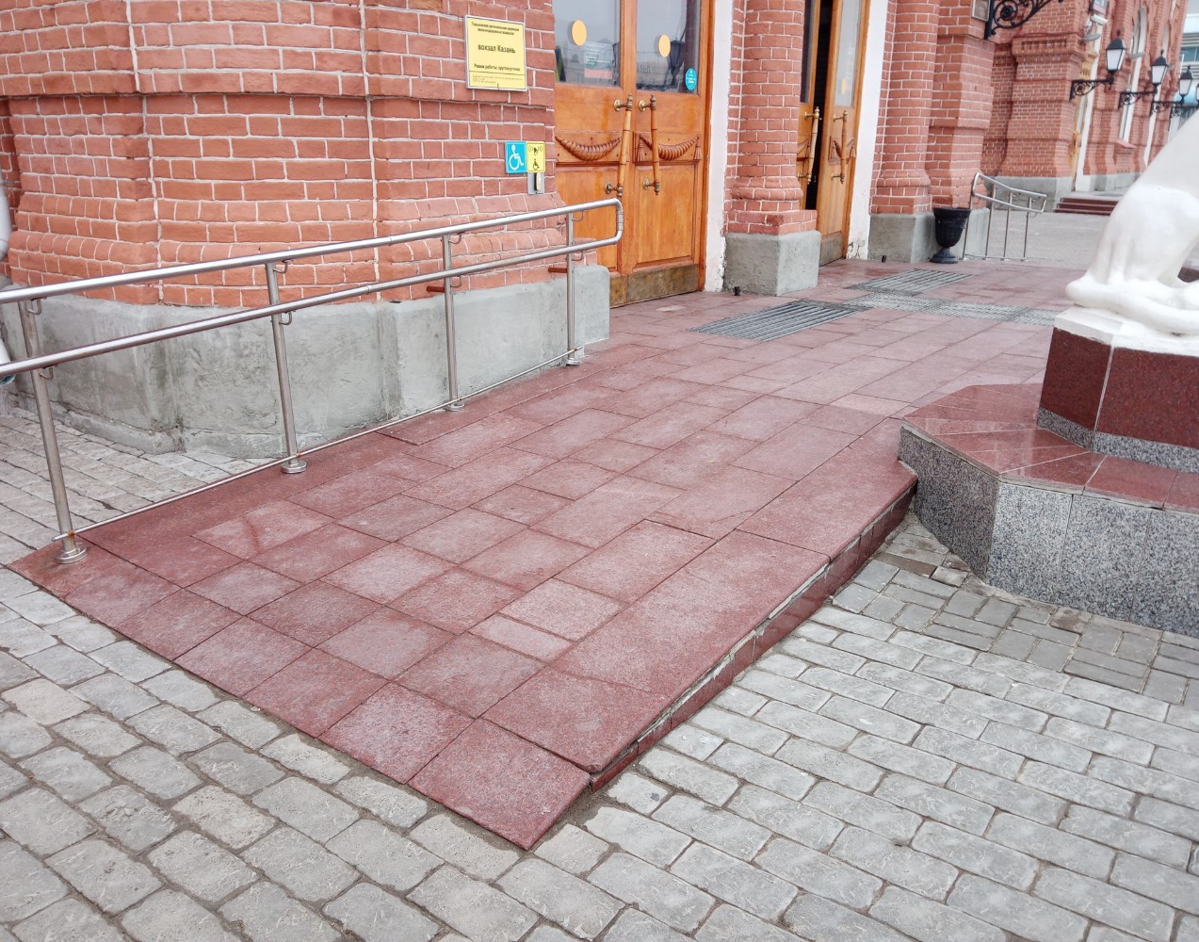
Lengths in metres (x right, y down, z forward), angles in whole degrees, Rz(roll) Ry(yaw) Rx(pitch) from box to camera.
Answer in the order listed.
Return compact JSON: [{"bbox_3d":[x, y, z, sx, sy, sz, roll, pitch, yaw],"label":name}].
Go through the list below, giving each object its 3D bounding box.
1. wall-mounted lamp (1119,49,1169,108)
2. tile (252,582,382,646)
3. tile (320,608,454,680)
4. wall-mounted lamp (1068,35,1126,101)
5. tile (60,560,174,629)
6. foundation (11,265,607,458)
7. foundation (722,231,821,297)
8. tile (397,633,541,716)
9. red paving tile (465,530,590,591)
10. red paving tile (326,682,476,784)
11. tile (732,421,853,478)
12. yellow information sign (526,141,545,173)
[{"bbox_3d":[16.168,-11.600,28.063,1.095,1.528,0.395,13,23,33],"label":"wall-mounted lamp"},{"bbox_3d":[-0.802,0.409,2.673,0.297,0.025,0.256,13,26,33],"label":"tile"},{"bbox_3d":[-0.564,0.465,2.513,0.288,0.025,0.253,13,26,33],"label":"tile"},{"bbox_3d":[11.969,-9.713,22.603,1.095,1.528,0.395,13,23,33],"label":"wall-mounted lamp"},{"bbox_3d":[-1.423,0.380,2.835,0.307,0.025,0.217,13,35,33],"label":"tile"},{"bbox_3d":[-1.493,-0.778,5.395,2.419,0.718,2.665,13,22,35],"label":"foundation"},{"bbox_3d":[1.547,-1.891,8.438,0.540,0.500,0.820,13,23,34],"label":"foundation"},{"bbox_3d":[-0.323,0.526,2.391,0.291,0.030,0.267,13,27,35],"label":"tile"},{"bbox_3d":[-0.227,0.288,2.979,0.285,0.030,0.329,13,27,35],"label":"red paving tile"},{"bbox_3d":[-0.462,0.608,2.186,0.284,0.025,0.220,13,35,33],"label":"red paving tile"},{"bbox_3d":[0.842,-0.075,4.011,0.303,0.030,0.621,14,27,33],"label":"tile"},{"bbox_3d":[-0.339,-1.684,5.065,0.020,0.157,0.152,13,23,34],"label":"yellow information sign"}]

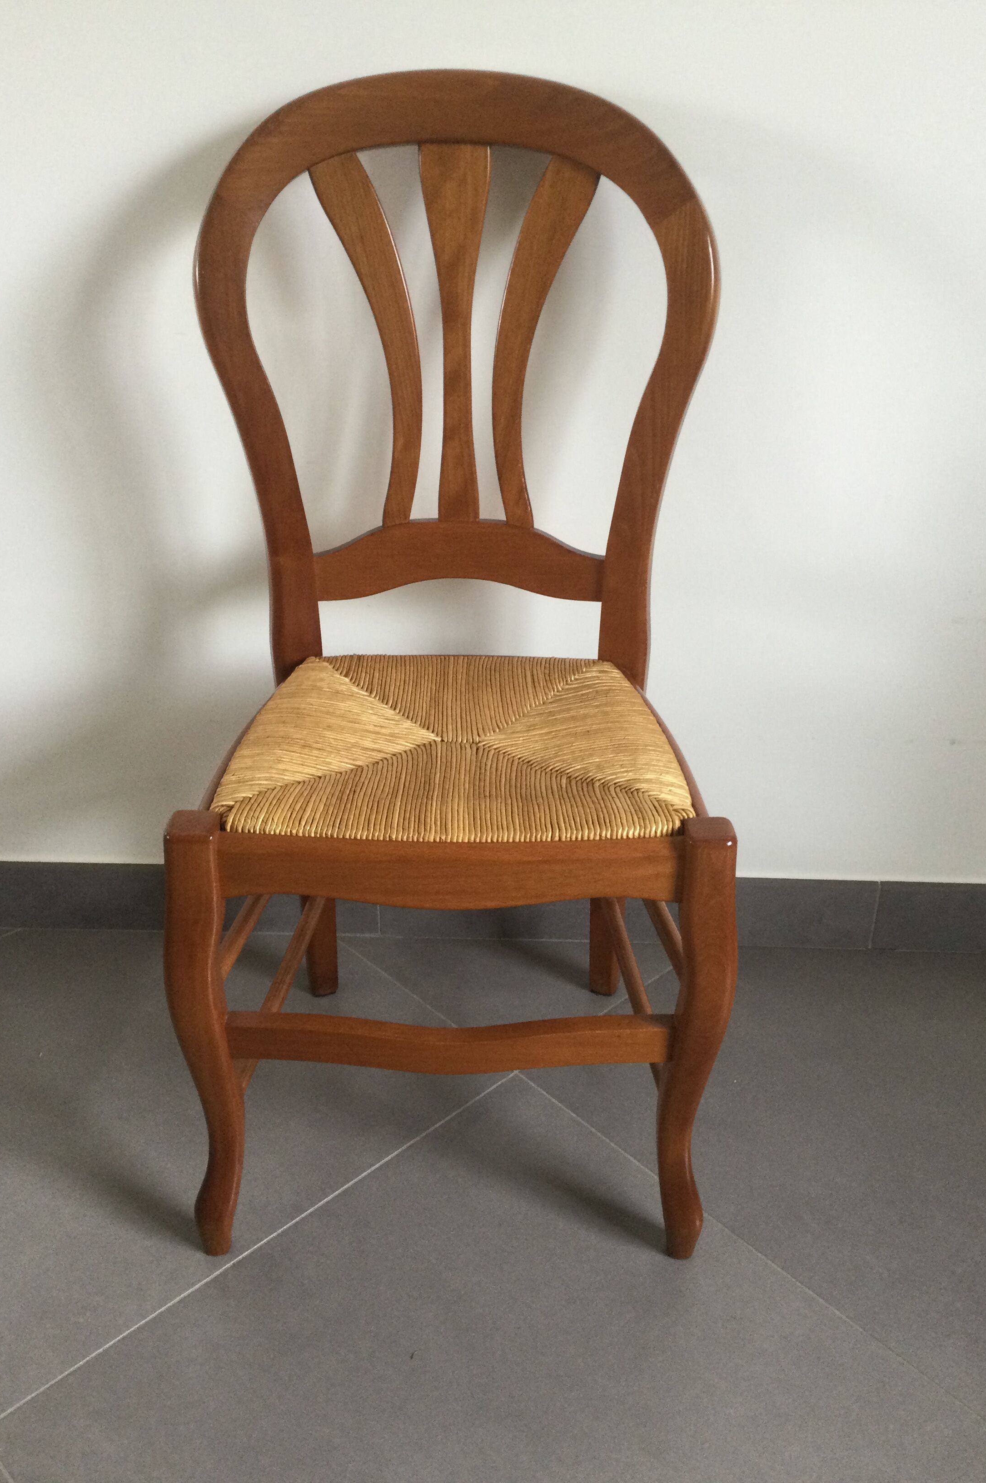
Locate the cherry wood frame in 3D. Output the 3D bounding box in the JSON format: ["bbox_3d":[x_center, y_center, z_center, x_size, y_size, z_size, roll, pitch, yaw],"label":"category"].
[{"bbox_3d":[-0.034,-0.050,1.173,0.462,0.956,0.455,1,29,1],"label":"cherry wood frame"}]

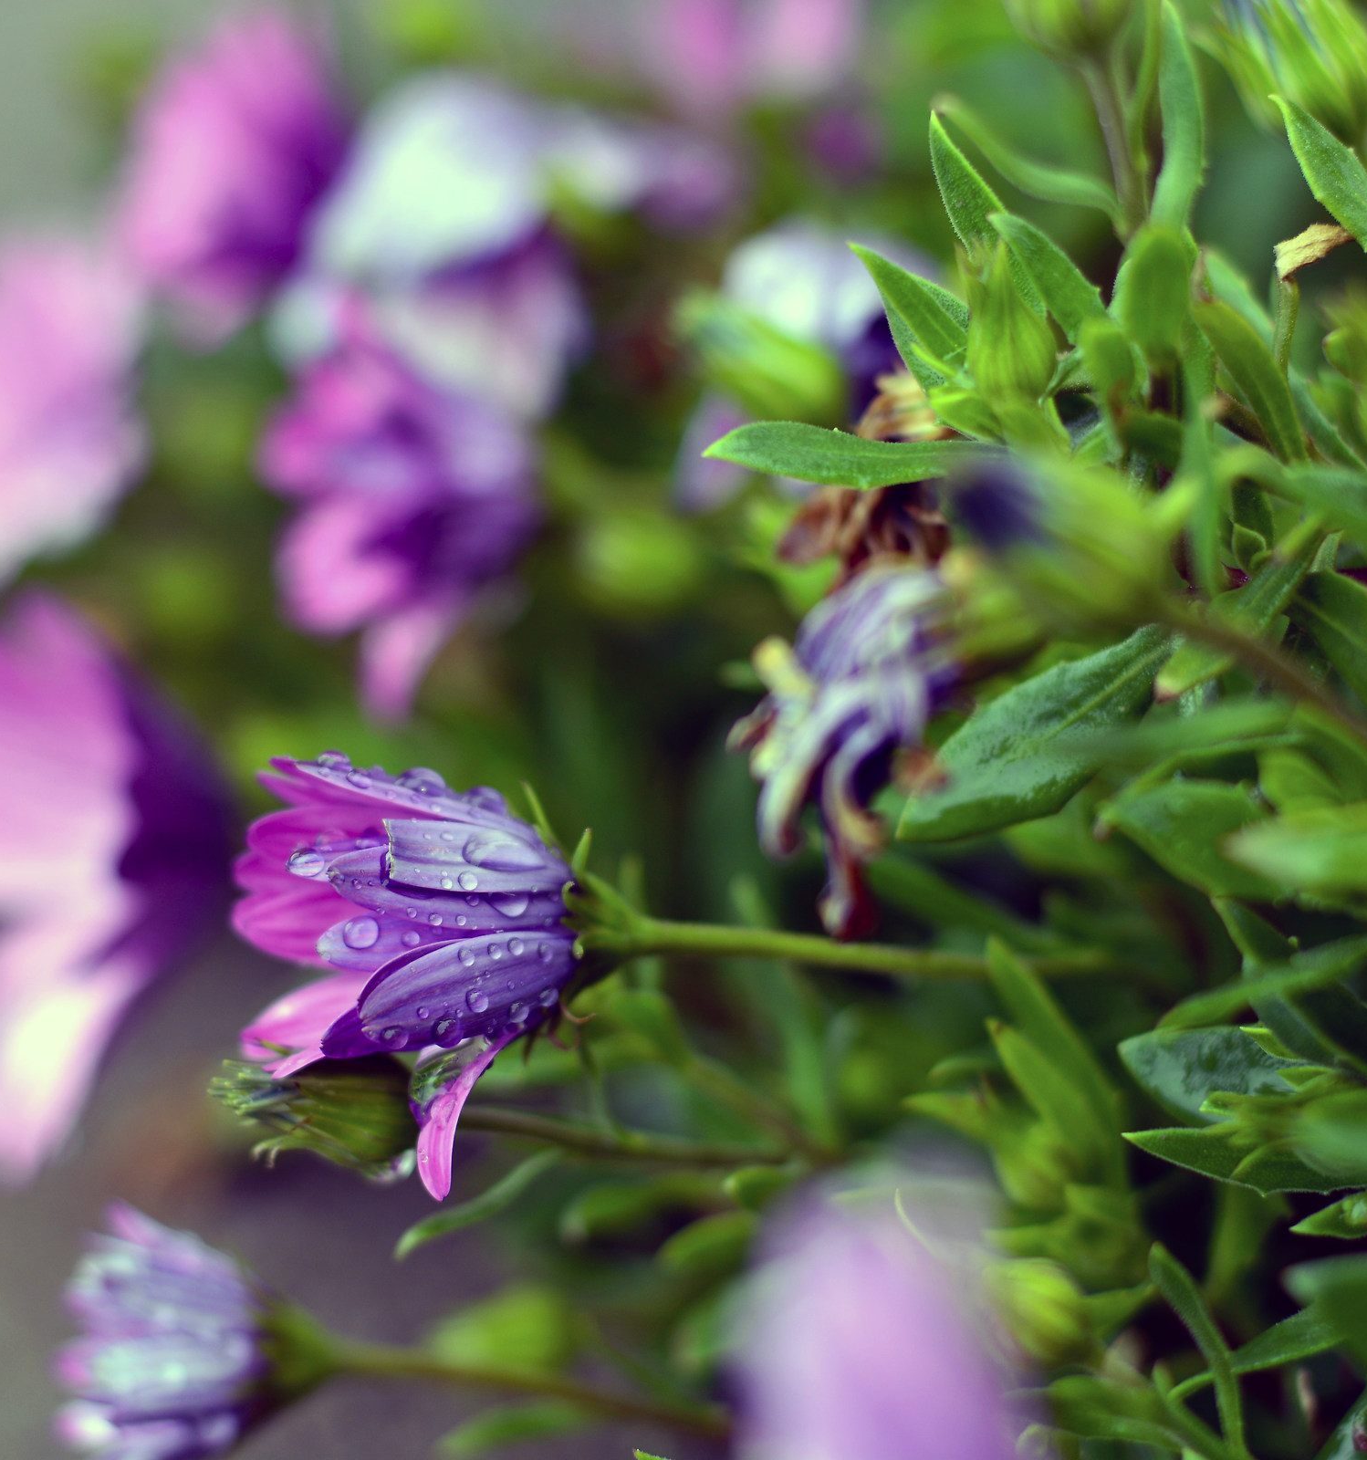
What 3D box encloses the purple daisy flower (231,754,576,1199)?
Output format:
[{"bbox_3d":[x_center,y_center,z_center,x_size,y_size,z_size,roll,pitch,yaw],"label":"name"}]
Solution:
[{"bbox_3d":[-0.026,0.022,0.420,0.032,0.040,0.034,-2,15,-6],"label":"purple daisy flower"}]

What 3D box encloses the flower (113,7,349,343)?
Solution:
[{"bbox_3d":[-0.057,-0.069,0.570,0.026,0.040,0.038,-5,16,-18],"label":"flower"}]

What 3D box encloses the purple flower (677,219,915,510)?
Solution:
[{"bbox_3d":[0.013,-0.040,0.500,0.025,0.034,0.034,-6,16,-22],"label":"purple flower"}]

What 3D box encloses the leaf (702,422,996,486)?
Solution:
[{"bbox_3d":[0.016,-0.026,0.420,0.028,0.004,0.008,-3,31,-5],"label":"leaf"}]

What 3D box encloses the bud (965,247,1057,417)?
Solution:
[{"bbox_3d":[0.030,-0.037,0.420,0.008,0.016,0.008,-10,7,-1],"label":"bud"}]

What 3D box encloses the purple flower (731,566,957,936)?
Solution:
[{"bbox_3d":[0.015,0.002,0.412,0.019,0.031,0.020,-7,19,-20],"label":"purple flower"}]

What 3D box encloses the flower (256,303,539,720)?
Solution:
[{"bbox_3d":[-0.029,-0.022,0.455,0.023,0.038,0.034,-9,20,-26],"label":"flower"}]

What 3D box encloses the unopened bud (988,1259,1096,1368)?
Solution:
[{"bbox_3d":[0.034,0.055,0.430,0.009,0.011,0.009,-40,20,0],"label":"unopened bud"}]

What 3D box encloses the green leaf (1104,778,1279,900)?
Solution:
[{"bbox_3d":[0.045,0.010,0.406,0.017,0.009,0.007,8,25,-23],"label":"green leaf"}]

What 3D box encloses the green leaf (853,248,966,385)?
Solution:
[{"bbox_3d":[0.021,-0.038,0.421,0.004,0.018,0.008,-39,1,-45],"label":"green leaf"}]

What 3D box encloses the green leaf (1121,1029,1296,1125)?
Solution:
[{"bbox_3d":[0.051,0.033,0.432,0.020,0.004,0.011,-1,41,3],"label":"green leaf"}]

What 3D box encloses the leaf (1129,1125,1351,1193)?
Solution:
[{"bbox_3d":[0.051,0.040,0.420,0.021,0.004,0.008,8,32,1],"label":"leaf"}]

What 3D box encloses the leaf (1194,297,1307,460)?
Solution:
[{"bbox_3d":[0.050,-0.031,0.402,0.005,0.017,0.005,-36,14,0],"label":"leaf"}]

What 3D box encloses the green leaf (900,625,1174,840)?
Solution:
[{"bbox_3d":[0.033,0.000,0.430,0.031,0.004,0.012,-36,46,-6],"label":"green leaf"}]

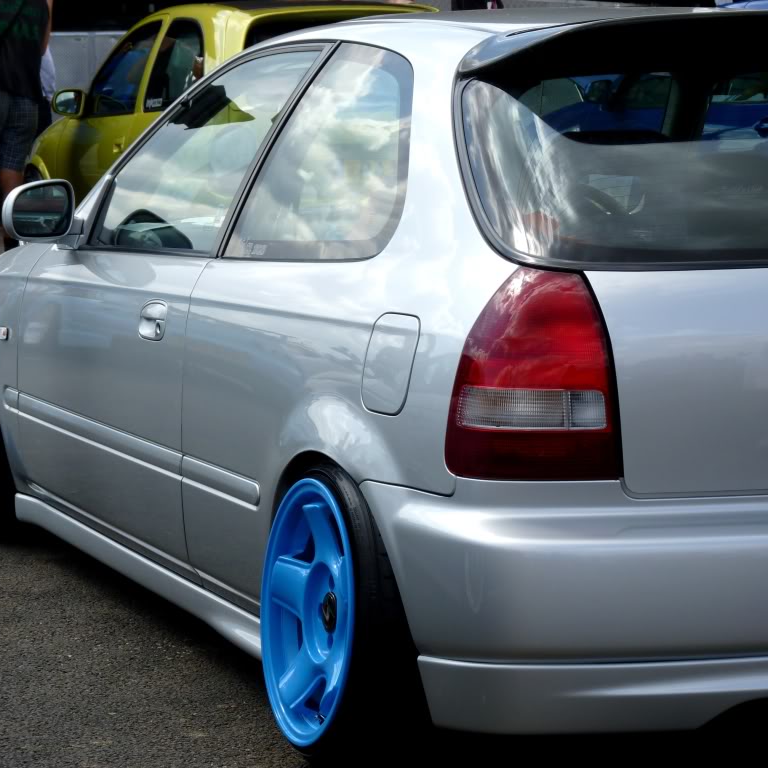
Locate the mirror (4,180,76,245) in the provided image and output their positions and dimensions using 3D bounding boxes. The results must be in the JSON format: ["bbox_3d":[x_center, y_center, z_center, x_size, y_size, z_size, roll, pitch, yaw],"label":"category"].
[{"bbox_3d":[-0.707,-0.352,6.768,0.152,0.129,0.110,-2,7,-20],"label":"mirror"}]

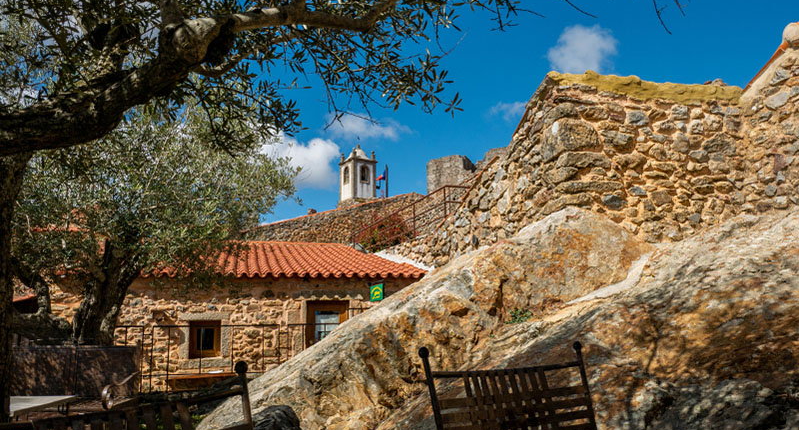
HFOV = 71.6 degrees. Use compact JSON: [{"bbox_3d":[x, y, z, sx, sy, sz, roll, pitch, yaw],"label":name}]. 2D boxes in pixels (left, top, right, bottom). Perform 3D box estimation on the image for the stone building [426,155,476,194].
[{"bbox_3d":[4.316,-3.113,46.000,3.400,3.600,2.800,-3,-6,30],"label":"stone building"}]

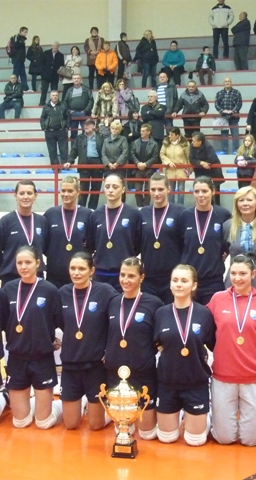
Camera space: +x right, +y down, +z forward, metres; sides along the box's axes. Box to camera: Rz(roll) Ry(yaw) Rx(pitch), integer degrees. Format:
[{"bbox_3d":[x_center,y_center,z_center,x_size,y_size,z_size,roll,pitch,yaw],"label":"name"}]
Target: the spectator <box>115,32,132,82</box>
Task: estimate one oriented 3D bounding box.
[{"bbox_3d":[-0.121,-4.812,22.400,0.360,1.521,0.480,3,4,45],"label":"spectator"}]

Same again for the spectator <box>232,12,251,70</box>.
[{"bbox_3d":[2.961,-5.134,21.762,0.500,1.660,0.450,-2,4,-30],"label":"spectator"}]

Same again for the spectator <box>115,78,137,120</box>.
[{"bbox_3d":[-0.077,-2.688,18.240,0.500,1.673,0.420,2,4,30],"label":"spectator"}]

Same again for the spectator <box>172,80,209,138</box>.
[{"bbox_3d":[1.352,-2.602,17.711,0.700,1.567,0.480,1,3,12],"label":"spectator"}]

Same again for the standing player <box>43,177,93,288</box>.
[{"bbox_3d":[-0.469,0.397,6.559,0.500,1.790,0.320,-1,4,-8],"label":"standing player"}]

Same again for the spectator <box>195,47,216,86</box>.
[{"bbox_3d":[2.119,-4.722,22.600,0.500,1.051,0.580,0,3,0],"label":"spectator"}]

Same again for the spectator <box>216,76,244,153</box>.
[{"bbox_3d":[2.235,-2.709,18.370,0.580,1.740,0.360,0,4,8],"label":"spectator"}]

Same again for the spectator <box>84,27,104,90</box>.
[{"bbox_3d":[-0.906,-4.902,22.500,0.520,1.717,0.360,0,3,0],"label":"spectator"}]

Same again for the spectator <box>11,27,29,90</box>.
[{"bbox_3d":[-3.049,-5.129,23.660,0.550,1.830,0.500,2,4,32],"label":"spectator"}]

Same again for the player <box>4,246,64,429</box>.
[{"bbox_3d":[-0.630,0.697,6.296,0.500,1.317,0.600,1,4,13],"label":"player"}]

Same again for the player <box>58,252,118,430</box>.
[{"bbox_3d":[-0.207,0.720,6.284,0.500,1.274,0.600,1,4,14],"label":"player"}]

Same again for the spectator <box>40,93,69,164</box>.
[{"bbox_3d":[-1.606,-2.386,18.300,0.560,1.782,0.360,1,3,5],"label":"spectator"}]

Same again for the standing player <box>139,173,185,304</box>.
[{"bbox_3d":[0.251,0.387,6.480,0.500,1.820,0.320,0,4,2],"label":"standing player"}]

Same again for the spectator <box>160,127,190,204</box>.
[{"bbox_3d":[0.841,-1.257,15.107,0.500,1.580,0.380,1,4,14],"label":"spectator"}]

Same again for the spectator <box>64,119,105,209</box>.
[{"bbox_3d":[-0.771,-1.356,15.092,0.680,1.674,0.460,1,3,10],"label":"spectator"}]

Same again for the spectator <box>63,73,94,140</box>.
[{"bbox_3d":[-1.109,-2.850,18.681,0.580,1.780,0.350,1,4,12],"label":"spectator"}]

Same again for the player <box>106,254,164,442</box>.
[{"bbox_3d":[0.100,0.735,5.930,0.480,1.235,0.600,1,3,16],"label":"player"}]

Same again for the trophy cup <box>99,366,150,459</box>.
[{"bbox_3d":[-0.022,1.053,5.243,0.320,0.543,0.220,1,4,10],"label":"trophy cup"}]

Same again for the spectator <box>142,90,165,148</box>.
[{"bbox_3d":[0.566,-2.355,18.100,0.550,1.773,0.400,2,3,25],"label":"spectator"}]

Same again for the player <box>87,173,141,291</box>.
[{"bbox_3d":[-0.104,0.366,6.434,0.480,1.770,0.330,1,4,12],"label":"player"}]

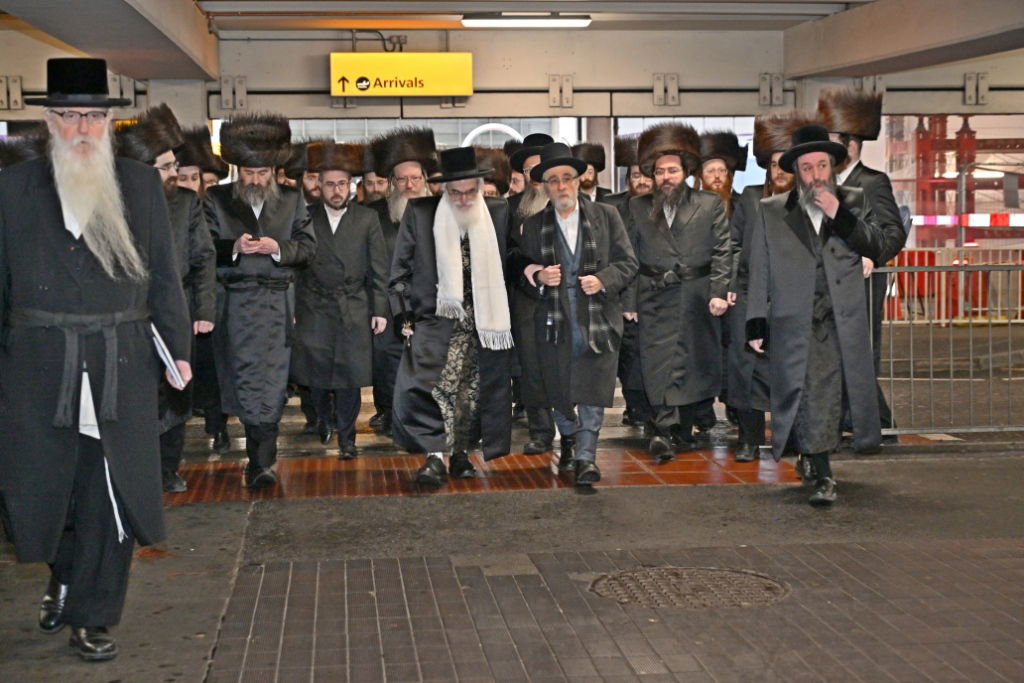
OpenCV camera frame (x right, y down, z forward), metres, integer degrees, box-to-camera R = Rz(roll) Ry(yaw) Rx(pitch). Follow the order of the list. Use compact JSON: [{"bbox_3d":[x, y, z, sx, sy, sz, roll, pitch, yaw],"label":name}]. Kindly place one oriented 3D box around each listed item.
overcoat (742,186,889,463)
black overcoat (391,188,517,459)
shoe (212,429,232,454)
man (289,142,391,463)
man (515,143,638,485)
[{"bbox_3d":[1.508,-0.090,7.660,0.680,1.340,0.480,-1,6,-3],"label":"overcoat"},{"bbox_3d":[-0.325,-0.072,8.206,0.660,1.370,0.500,-1,4,-6],"label":"black overcoat"},{"bbox_3d":[-1.766,0.599,9.364,0.110,0.120,0.300,-2,4,-10],"label":"shoe"},{"bbox_3d":[-1.032,-0.254,9.234,0.560,1.820,0.520,-1,4,-6],"label":"man"},{"bbox_3d":[0.342,-0.154,8.150,0.630,1.790,0.540,-1,6,-2],"label":"man"}]

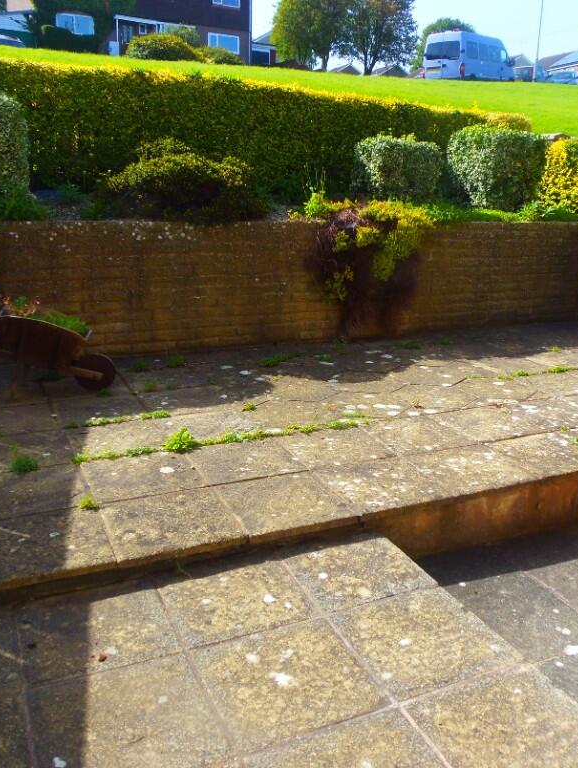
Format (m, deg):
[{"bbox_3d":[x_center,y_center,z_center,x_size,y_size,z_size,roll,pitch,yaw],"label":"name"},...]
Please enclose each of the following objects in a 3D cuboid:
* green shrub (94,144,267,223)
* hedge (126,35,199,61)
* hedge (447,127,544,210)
[{"bbox_3d":[-0.978,-1.729,6.250,1.450,0.640,1.100,-5,15,-22],"label":"green shrub"},{"bbox_3d":[-6.681,-17.746,37.500,3.600,1.300,2.200,-7,16,-29],"label":"hedge"},{"bbox_3d":[2.277,-2.359,7.862,0.750,0.810,0.750,-6,17,-23],"label":"hedge"}]

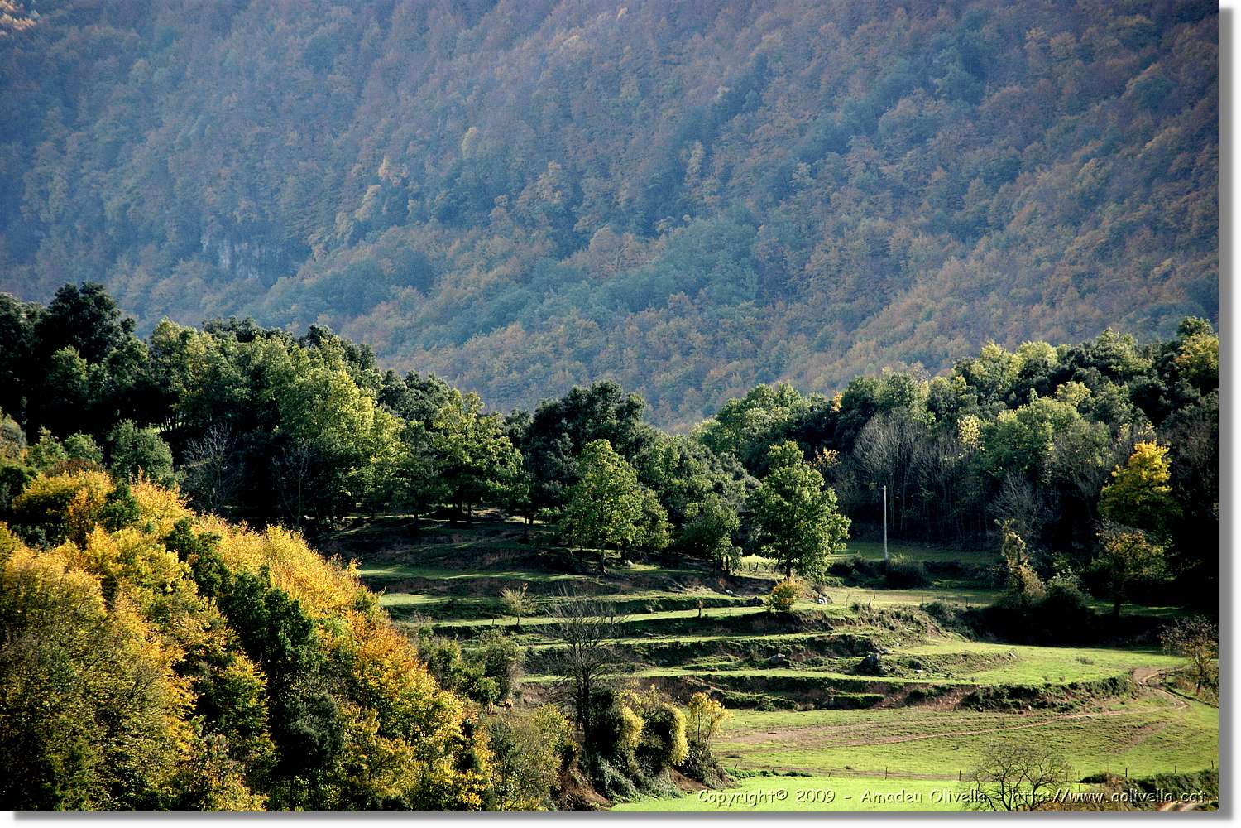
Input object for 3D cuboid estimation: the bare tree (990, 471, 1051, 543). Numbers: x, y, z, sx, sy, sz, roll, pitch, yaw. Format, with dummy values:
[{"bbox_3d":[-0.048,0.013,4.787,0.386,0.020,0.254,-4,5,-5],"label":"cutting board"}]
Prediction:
[{"bbox_3d":[34.810,8.400,900.000,5.230,6.620,4.970,0,5,0],"label":"bare tree"}]

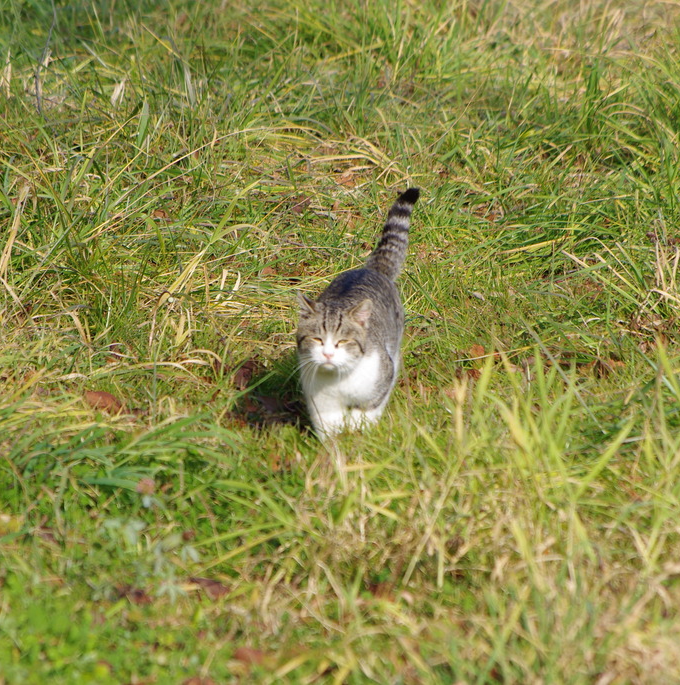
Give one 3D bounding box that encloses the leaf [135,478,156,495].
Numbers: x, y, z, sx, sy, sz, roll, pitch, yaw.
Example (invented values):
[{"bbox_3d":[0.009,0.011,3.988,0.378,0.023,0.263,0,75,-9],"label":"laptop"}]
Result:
[{"bbox_3d":[-0.283,0.211,12.513,0.029,0.017,0.023,0,8,0],"label":"leaf"}]

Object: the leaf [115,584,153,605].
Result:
[{"bbox_3d":[-0.281,0.343,11.611,0.052,0.018,0.041,0,8,0],"label":"leaf"}]

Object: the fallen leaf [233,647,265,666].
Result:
[{"bbox_3d":[-0.118,0.410,11.149,0.044,0.018,0.035,0,8,0],"label":"fallen leaf"}]

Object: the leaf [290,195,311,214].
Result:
[{"bbox_3d":[-0.073,-0.254,15.697,0.040,0.028,0.032,0,8,0],"label":"leaf"}]

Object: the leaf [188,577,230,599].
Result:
[{"bbox_3d":[-0.178,0.335,11.665,0.057,0.020,0.046,0,8,0],"label":"leaf"}]

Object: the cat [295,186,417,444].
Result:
[{"bbox_3d":[0.049,-0.039,13.239,0.145,0.325,0.560,2,9,13],"label":"cat"}]

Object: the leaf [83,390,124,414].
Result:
[{"bbox_3d":[-0.369,0.093,13.318,0.066,0.026,0.052,0,8,0],"label":"leaf"}]

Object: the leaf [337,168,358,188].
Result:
[{"bbox_3d":[0.014,-0.309,16.074,0.045,0.028,0.036,0,8,0],"label":"leaf"}]

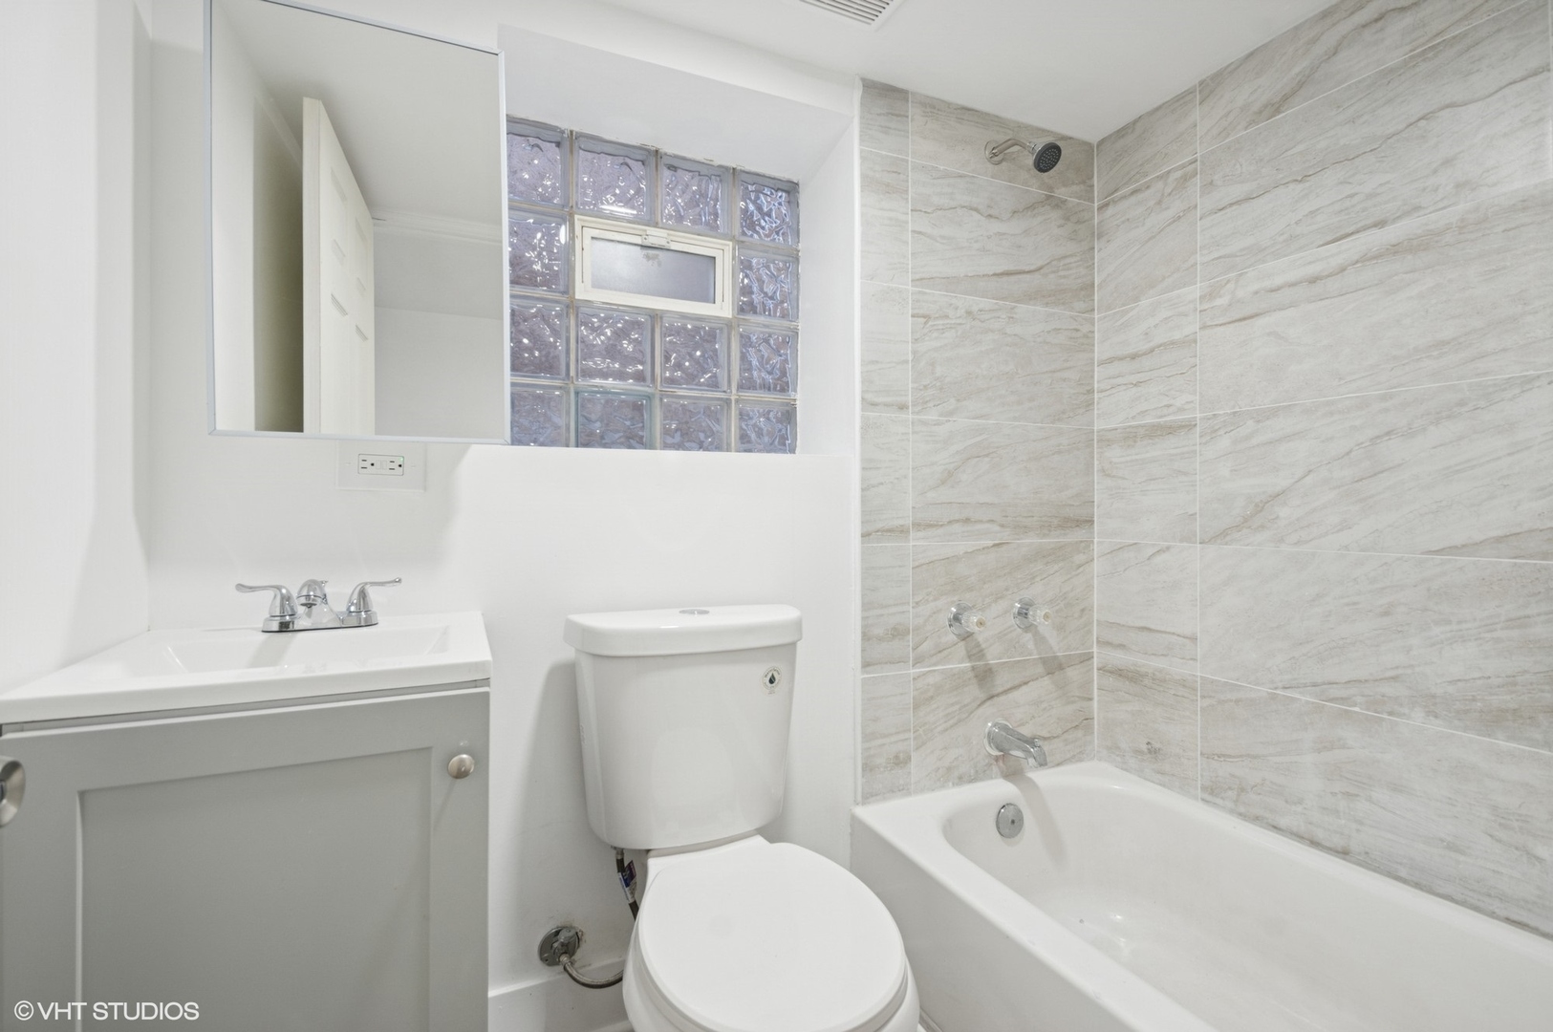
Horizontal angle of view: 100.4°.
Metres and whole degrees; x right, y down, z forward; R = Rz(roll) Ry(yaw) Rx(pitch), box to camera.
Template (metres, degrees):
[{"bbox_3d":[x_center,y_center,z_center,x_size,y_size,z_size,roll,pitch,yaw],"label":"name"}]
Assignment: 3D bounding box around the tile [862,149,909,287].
[{"bbox_3d":[0.256,-0.694,1.518,0.134,0.303,0.010,0,1,-22],"label":"tile"}]

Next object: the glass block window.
[{"bbox_3d":[-0.301,-0.513,1.653,0.754,0.776,0.090,0,0,-22],"label":"glass block window"}]

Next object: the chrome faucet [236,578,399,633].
[{"bbox_3d":[-0.721,0.140,1.021,0.222,0.080,0.130,0,1,-22],"label":"chrome faucet"}]

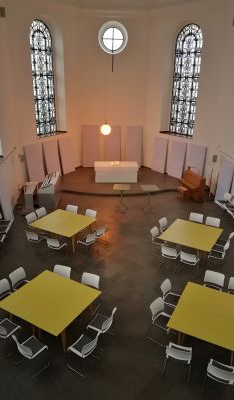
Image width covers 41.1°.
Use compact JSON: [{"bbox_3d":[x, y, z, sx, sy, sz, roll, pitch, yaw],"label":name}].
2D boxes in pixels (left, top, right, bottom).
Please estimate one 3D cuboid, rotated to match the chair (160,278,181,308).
[{"bbox_3d":[1.371,2.466,7.597,0.520,0.816,0.490,14,24,30],"label":"chair"}]

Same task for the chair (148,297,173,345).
[{"bbox_3d":[1.046,2.760,7.099,0.510,0.800,0.510,16,25,34],"label":"chair"}]

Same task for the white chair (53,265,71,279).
[{"bbox_3d":[-1.465,2.130,7.861,0.495,0.785,0.535,9,23,20],"label":"white chair"}]

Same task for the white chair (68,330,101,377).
[{"bbox_3d":[-0.629,2.856,6.025,0.535,0.785,0.495,14,25,30],"label":"white chair"}]

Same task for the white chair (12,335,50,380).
[{"bbox_3d":[-1.632,2.851,5.957,0.500,0.830,0.510,16,25,33],"label":"white chair"}]

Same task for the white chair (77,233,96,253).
[{"bbox_3d":[-0.931,1.357,9.883,0.510,0.830,0.500,14,24,30],"label":"white chair"}]

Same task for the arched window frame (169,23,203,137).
[{"bbox_3d":[3.676,-6.274,16.676,0.120,5.516,1.720,-15,26,-36],"label":"arched window frame"}]

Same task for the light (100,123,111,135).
[{"bbox_3d":[-0.559,-3.472,15.301,0.510,0.550,0.510,1,21,0],"label":"light"}]

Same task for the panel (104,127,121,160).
[{"bbox_3d":[-0.267,-3.222,18.945,0.970,2.450,0.080,0,17,-2],"label":"panel"}]

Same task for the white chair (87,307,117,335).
[{"bbox_3d":[-0.317,2.719,6.734,0.530,0.830,0.500,13,24,29],"label":"white chair"}]

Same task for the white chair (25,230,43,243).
[{"bbox_3d":[-2.638,1.357,10.263,0.490,0.816,0.520,11,23,23],"label":"white chair"}]

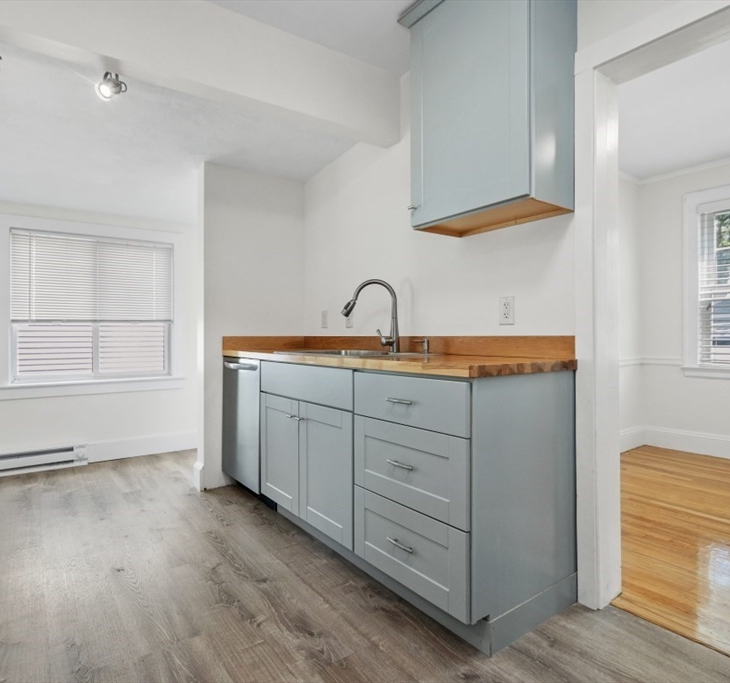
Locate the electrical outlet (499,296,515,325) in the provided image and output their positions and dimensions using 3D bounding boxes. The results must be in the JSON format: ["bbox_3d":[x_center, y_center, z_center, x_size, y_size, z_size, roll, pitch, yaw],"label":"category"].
[{"bbox_3d":[0.633,-0.136,1.903,0.012,0.121,0.076,0,0,-38],"label":"electrical outlet"}]

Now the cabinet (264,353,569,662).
[{"bbox_3d":[0.112,0.549,2.059,0.625,0.882,1.497,0,0,-38],"label":"cabinet"}]

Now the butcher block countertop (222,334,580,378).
[{"bbox_3d":[-0.073,0.041,2.282,0.648,0.134,2.075,0,0,-38],"label":"butcher block countertop"}]

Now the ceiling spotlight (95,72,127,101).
[{"bbox_3d":[-1.105,-1.112,1.860,0.075,0.090,0.090,0,0,33],"label":"ceiling spotlight"}]

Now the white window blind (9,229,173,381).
[{"bbox_3d":[-2.175,-0.267,3.493,1.117,1.167,0.050,0,0,-34],"label":"white window blind"}]

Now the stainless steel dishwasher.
[{"bbox_3d":[-0.549,0.531,2.862,0.620,0.837,0.575,0,0,-38],"label":"stainless steel dishwasher"}]

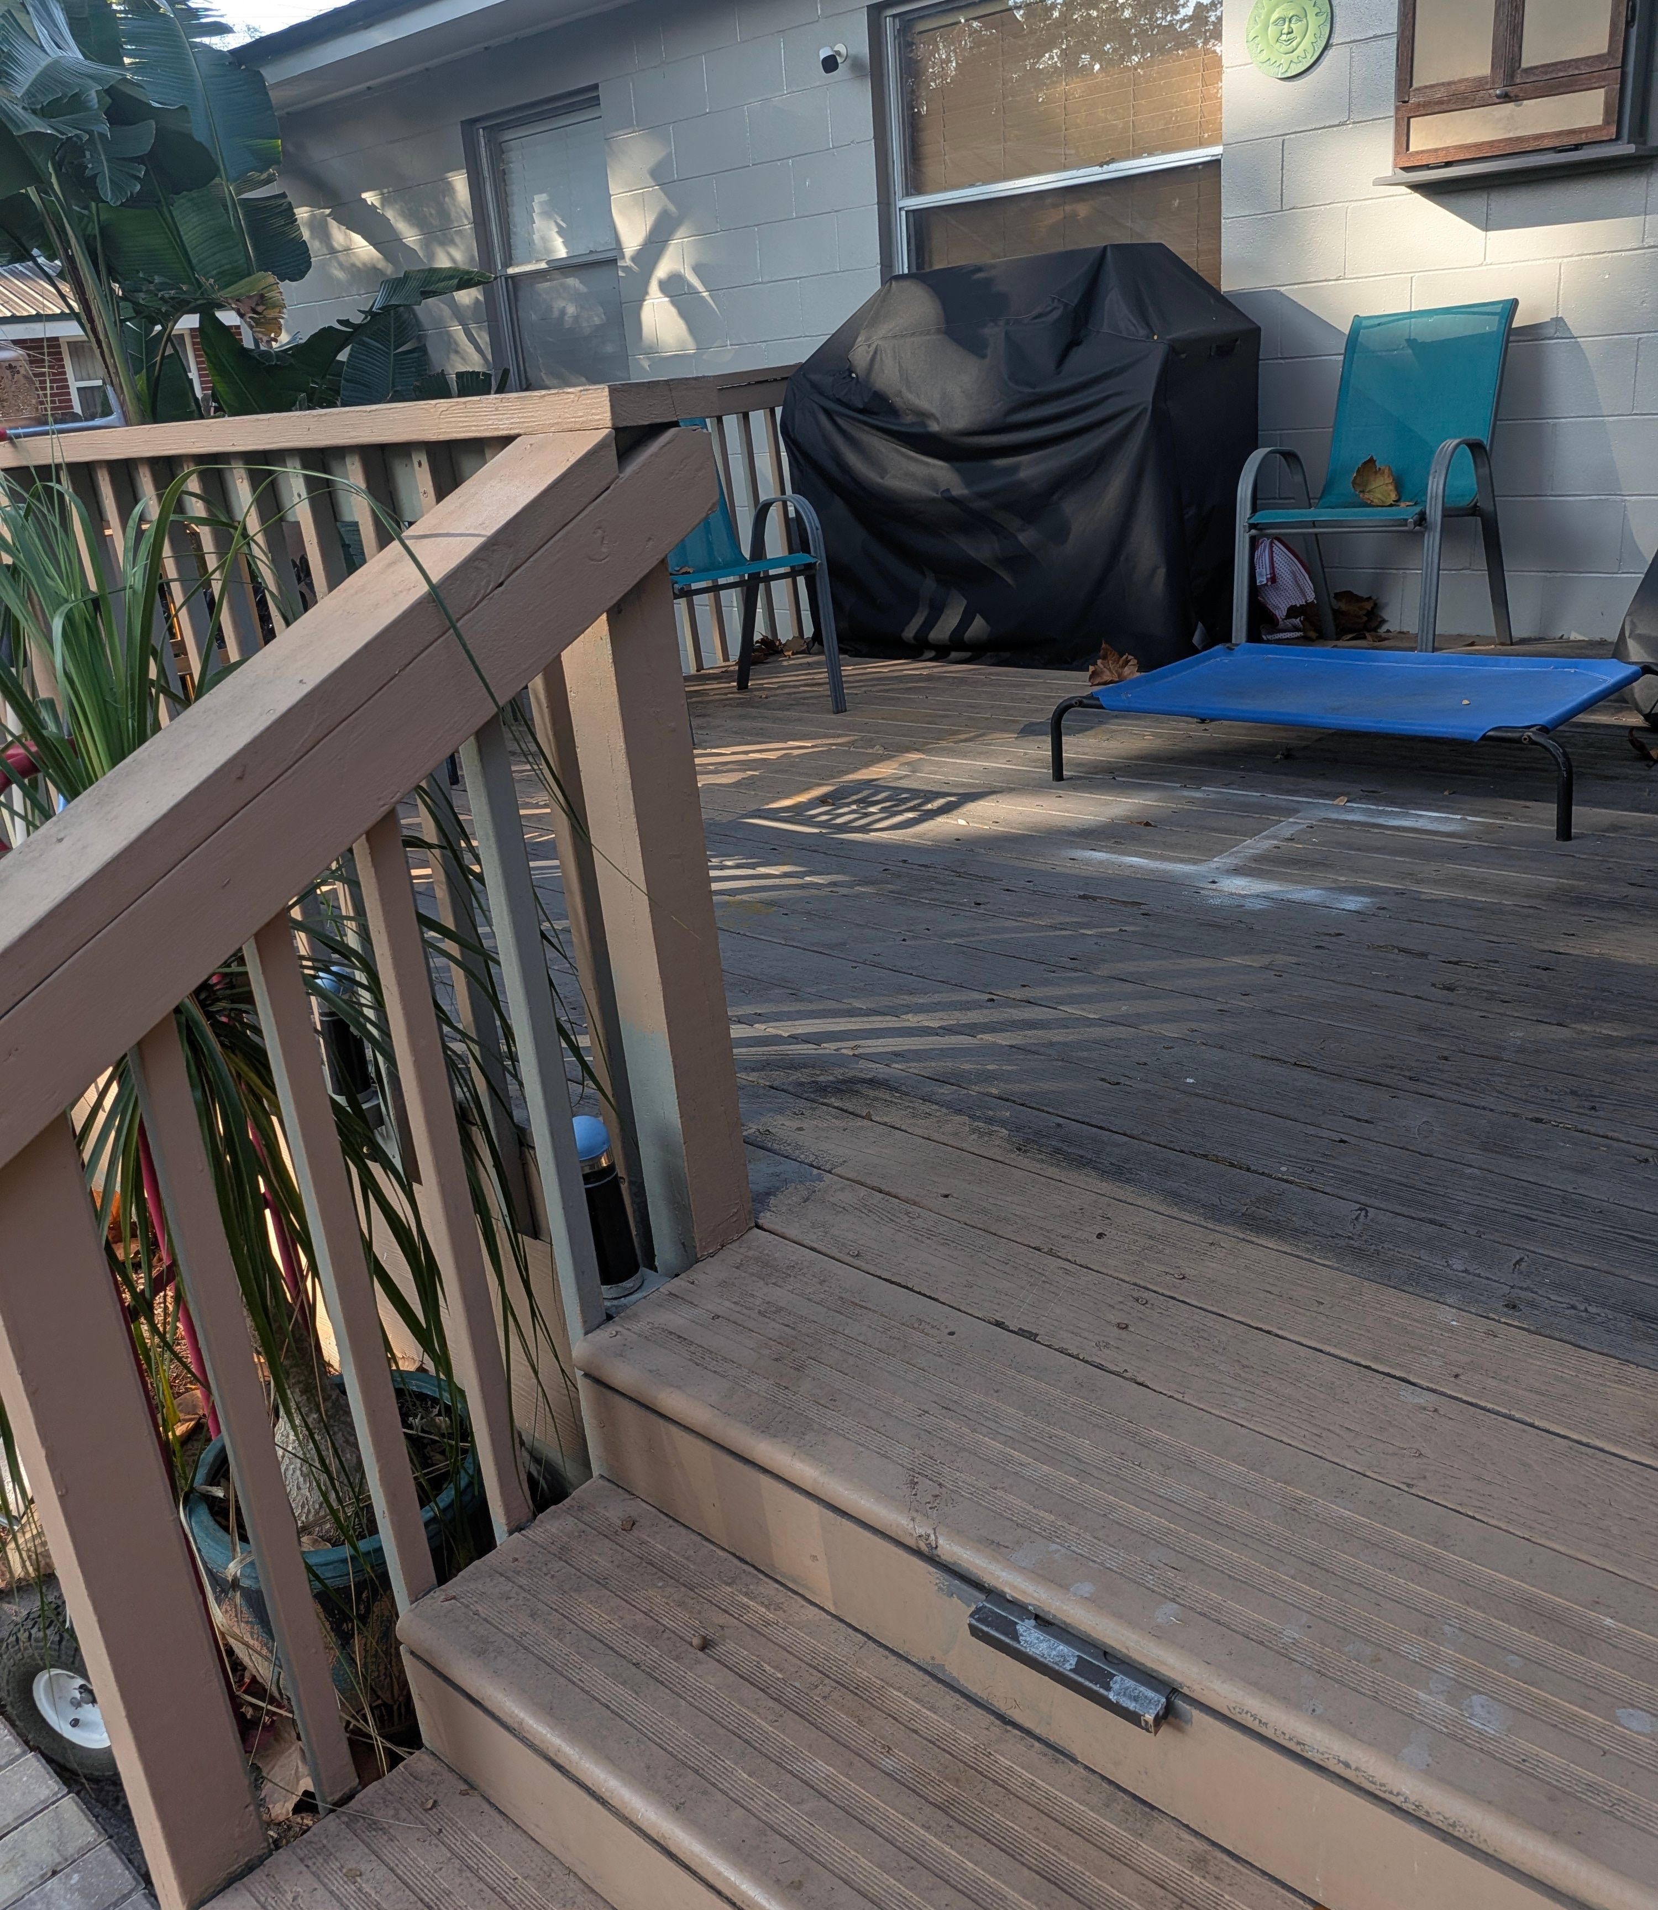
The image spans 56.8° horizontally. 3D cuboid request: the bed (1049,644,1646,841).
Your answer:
[{"bbox_3d":[1.118,-0.506,3.322,1.105,0.205,0.650,12,27,37],"label":"bed"}]

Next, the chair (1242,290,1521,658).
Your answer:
[{"bbox_3d":[1.493,-1.249,4.153,0.560,0.910,0.655,14,29,40],"label":"chair"}]

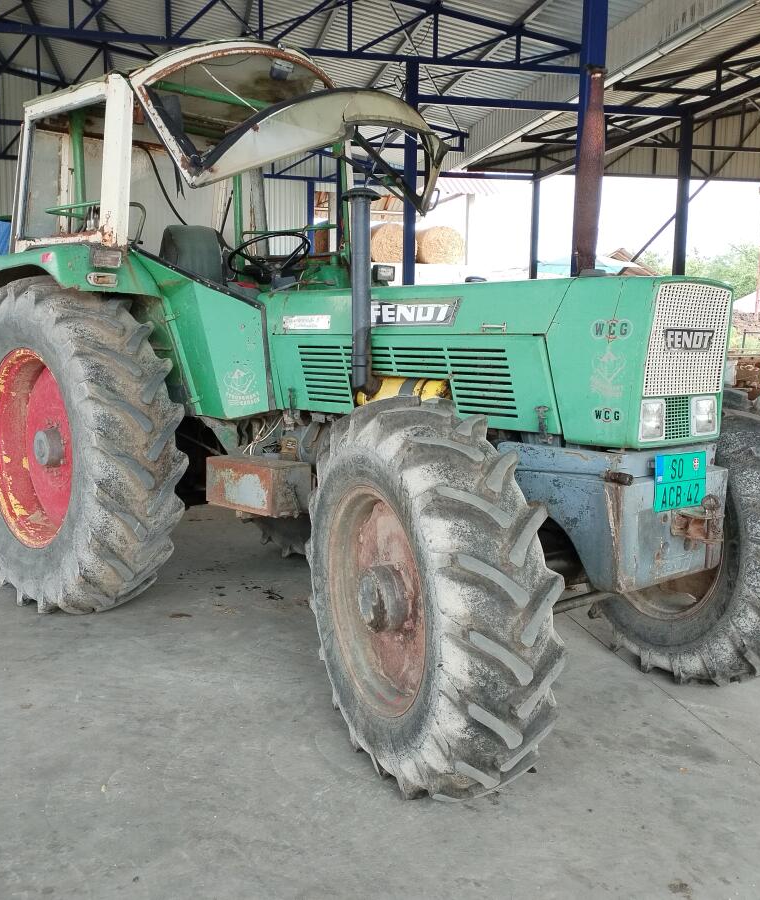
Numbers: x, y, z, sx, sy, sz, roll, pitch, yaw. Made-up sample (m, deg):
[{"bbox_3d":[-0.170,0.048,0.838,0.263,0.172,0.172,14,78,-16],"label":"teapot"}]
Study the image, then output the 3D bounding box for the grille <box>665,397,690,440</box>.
[{"bbox_3d":[1.016,-0.109,3.073,0.165,0.145,0.030,-5,13,-44],"label":"grille"}]

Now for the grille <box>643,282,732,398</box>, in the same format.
[{"bbox_3d":[1.037,-0.373,3.025,0.540,0.376,0.050,-5,13,-44],"label":"grille"}]

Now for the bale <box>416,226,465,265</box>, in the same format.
[{"bbox_3d":[1.711,-6.171,27.707,1.380,1.280,1.200,-2,7,-22],"label":"bale"}]

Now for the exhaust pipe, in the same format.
[{"bbox_3d":[-0.080,-0.646,3.670,0.140,0.832,0.140,1,6,0],"label":"exhaust pipe"}]

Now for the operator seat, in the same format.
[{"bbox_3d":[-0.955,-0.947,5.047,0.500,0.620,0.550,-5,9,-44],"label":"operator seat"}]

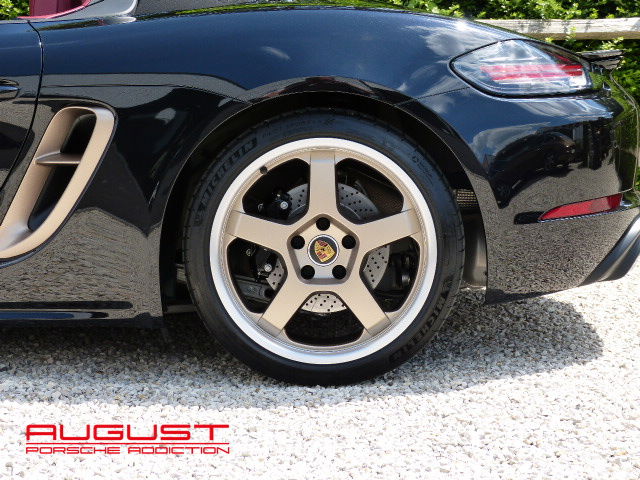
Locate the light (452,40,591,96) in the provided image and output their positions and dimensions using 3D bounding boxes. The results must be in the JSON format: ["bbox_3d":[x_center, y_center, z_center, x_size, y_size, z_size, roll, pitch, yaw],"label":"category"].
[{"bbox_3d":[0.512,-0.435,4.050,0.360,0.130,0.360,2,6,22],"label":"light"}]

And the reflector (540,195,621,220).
[{"bbox_3d":[0.651,-0.081,3.950,0.250,0.055,0.050,-3,6,-33],"label":"reflector"}]

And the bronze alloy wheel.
[{"bbox_3d":[0.010,0.012,3.945,0.690,0.690,0.270,0,5,1],"label":"bronze alloy wheel"}]

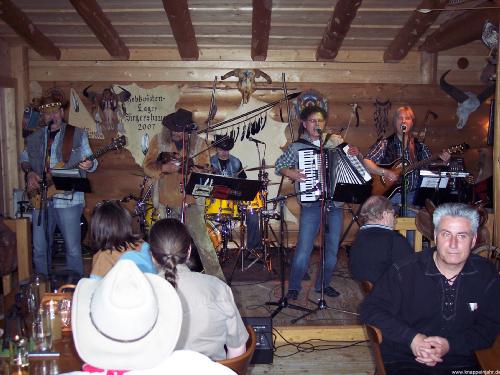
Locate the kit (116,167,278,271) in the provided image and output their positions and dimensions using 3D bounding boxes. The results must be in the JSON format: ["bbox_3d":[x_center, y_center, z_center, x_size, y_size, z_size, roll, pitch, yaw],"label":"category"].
[{"bbox_3d":[-0.580,0.307,6.471,1.760,1.140,1.150,1,5,8],"label":"kit"}]

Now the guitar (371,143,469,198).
[{"bbox_3d":[1.638,-0.220,5.400,1.000,0.380,0.110,-25,-1,8],"label":"guitar"}]

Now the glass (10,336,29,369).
[{"bbox_3d":[-0.870,0.609,2.131,0.070,0.115,0.070,0,5,0],"label":"glass"}]

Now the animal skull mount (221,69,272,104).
[{"bbox_3d":[-0.044,-1.260,7.030,0.640,0.440,0.200,0,5,0],"label":"animal skull mount"}]

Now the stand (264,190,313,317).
[{"bbox_3d":[0.343,0.537,4.733,0.420,1.020,0.430,-3,6,-25],"label":"stand"}]

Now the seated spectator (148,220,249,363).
[{"bbox_3d":[-0.266,0.737,2.643,0.550,1.270,0.800,0,5,2],"label":"seated spectator"}]

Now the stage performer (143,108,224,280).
[{"bbox_3d":[-0.599,0.146,5.153,0.740,1.730,0.550,-1,6,-5],"label":"stage performer"}]

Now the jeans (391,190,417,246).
[{"bbox_3d":[1.630,0.432,5.960,0.420,0.960,0.300,0,5,0],"label":"jeans"}]

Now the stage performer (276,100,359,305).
[{"bbox_3d":[0.600,0.134,5.011,0.740,1.740,0.500,-1,5,-7],"label":"stage performer"}]

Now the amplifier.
[{"bbox_3d":[-0.010,1.108,4.142,0.350,0.270,0.280,0,5,0],"label":"amplifier"}]

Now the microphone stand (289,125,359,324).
[{"bbox_3d":[0.621,0.285,4.729,0.550,1.520,0.580,-1,6,-3],"label":"microphone stand"}]

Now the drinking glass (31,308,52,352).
[{"bbox_3d":[-0.787,0.541,2.130,0.072,0.150,0.072,0,5,0],"label":"drinking glass"}]

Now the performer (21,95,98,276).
[{"bbox_3d":[-1.880,0.028,5.584,0.700,1.850,0.480,-1,5,-12],"label":"performer"}]

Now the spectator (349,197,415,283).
[{"bbox_3d":[0.930,0.676,3.522,0.530,1.240,0.780,1,5,17],"label":"spectator"}]

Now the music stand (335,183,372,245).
[{"bbox_3d":[0.950,0.463,5.260,0.460,1.040,0.420,-1,5,-11],"label":"music stand"}]

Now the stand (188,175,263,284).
[{"bbox_3d":[-0.207,0.461,4.750,0.620,1.170,0.500,-1,6,-8],"label":"stand"}]

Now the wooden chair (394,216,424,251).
[{"bbox_3d":[1.200,0.688,4.296,0.450,0.920,0.450,0,5,0],"label":"wooden chair"}]

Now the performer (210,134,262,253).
[{"bbox_3d":[-0.160,0.119,6.708,0.660,1.470,0.720,0,6,5],"label":"performer"}]

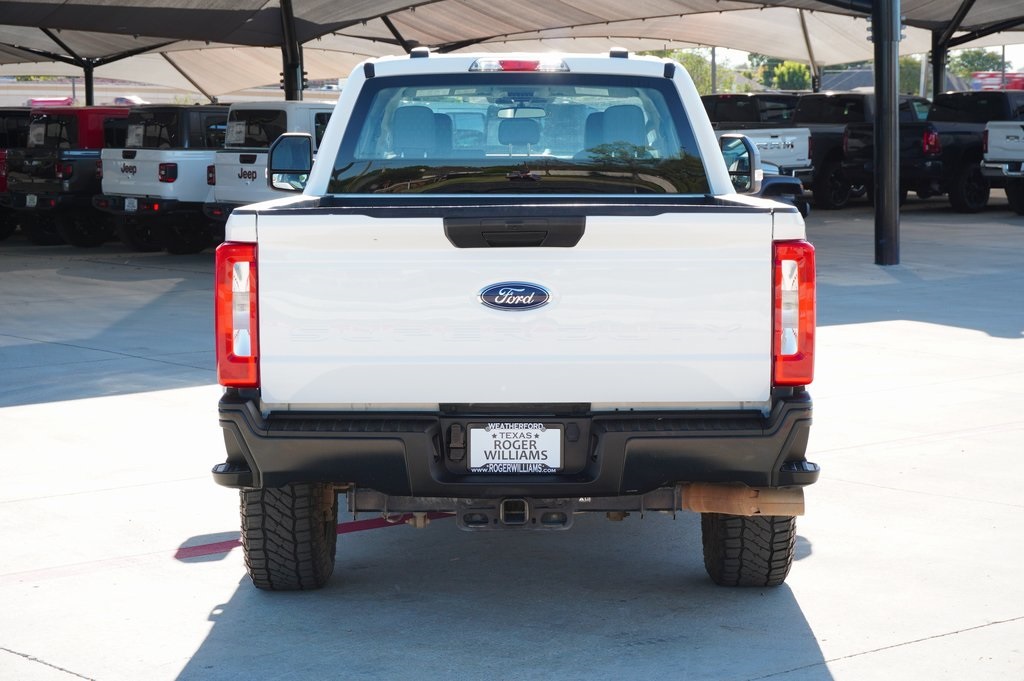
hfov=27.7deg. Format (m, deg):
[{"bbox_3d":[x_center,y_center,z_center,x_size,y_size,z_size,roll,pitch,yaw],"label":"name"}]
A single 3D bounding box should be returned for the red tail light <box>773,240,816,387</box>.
[{"bbox_3d":[0.941,-0.090,6.920,0.146,0.480,0.150,0,6,1],"label":"red tail light"}]

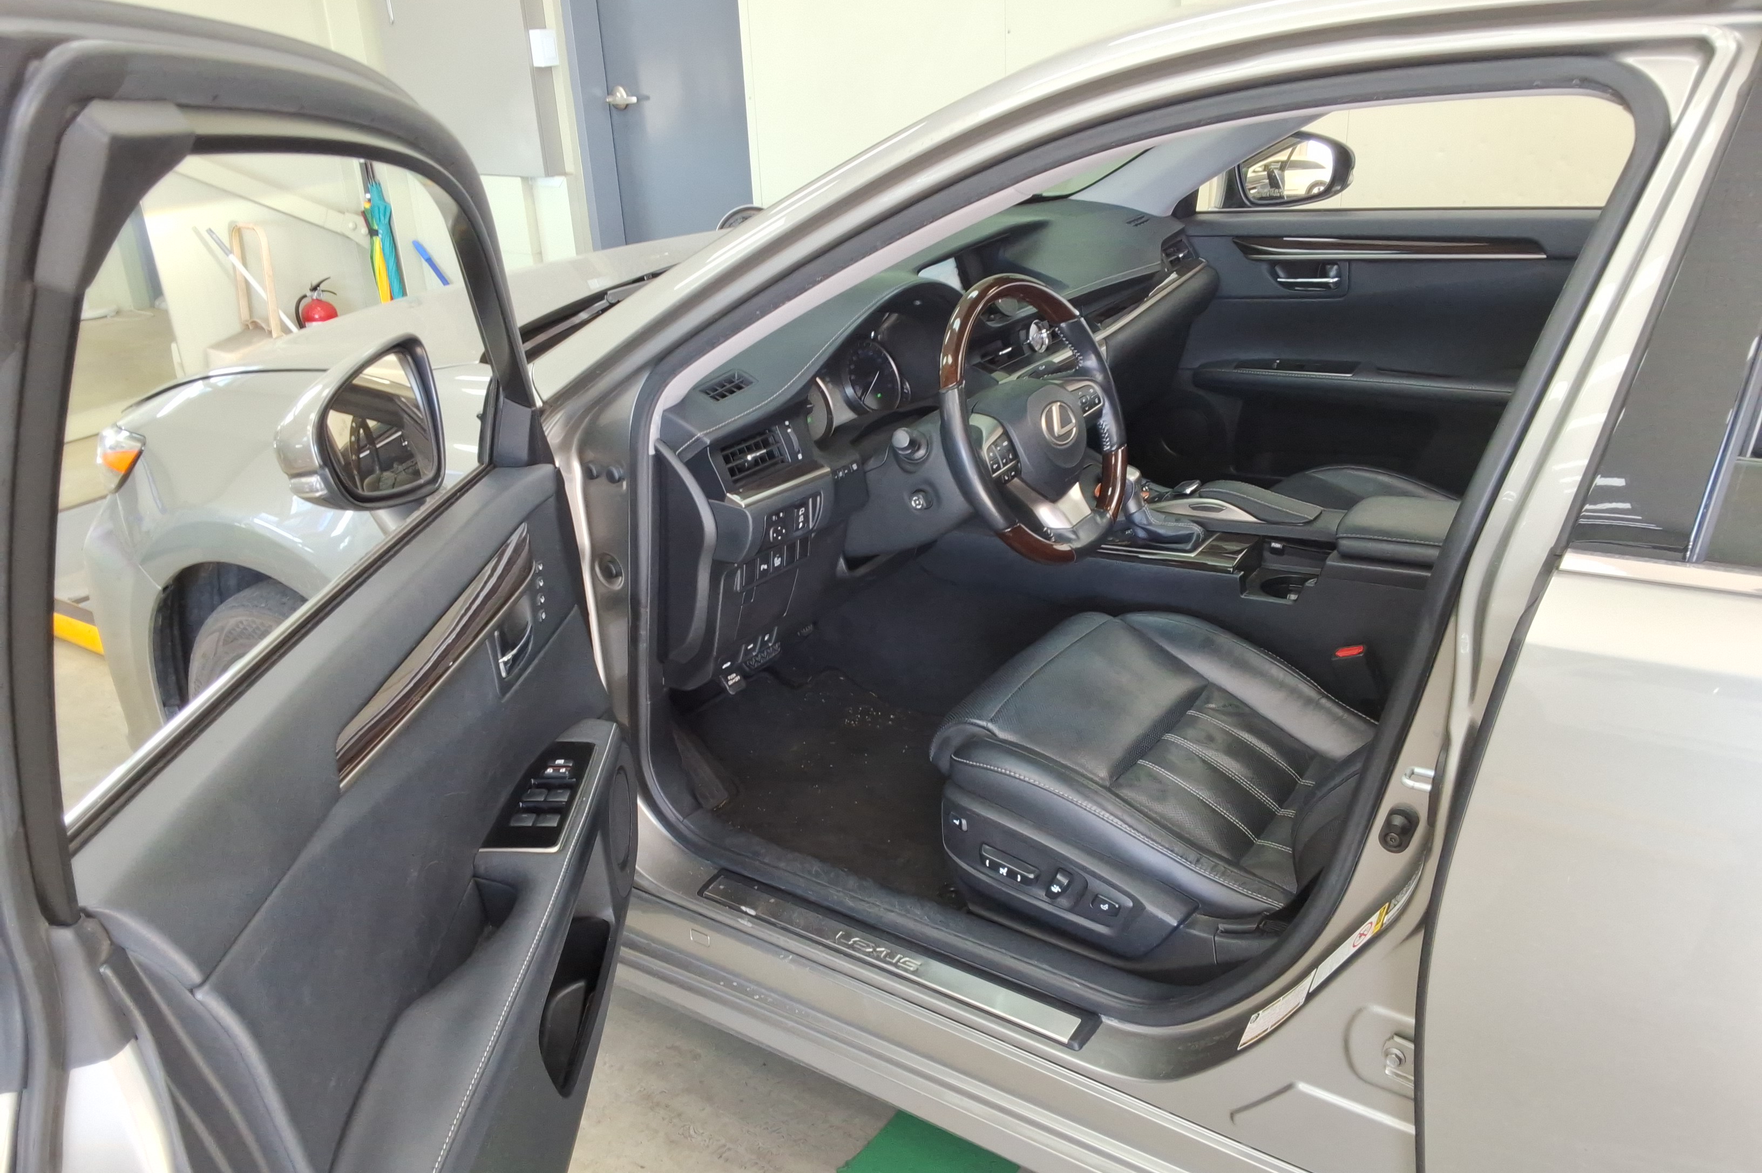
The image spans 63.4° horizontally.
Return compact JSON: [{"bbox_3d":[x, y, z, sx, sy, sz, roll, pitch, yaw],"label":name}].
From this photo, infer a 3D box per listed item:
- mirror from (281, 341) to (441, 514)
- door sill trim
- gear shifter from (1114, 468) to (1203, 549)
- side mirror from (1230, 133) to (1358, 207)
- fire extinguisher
[{"bbox_3d":[-0.524,-0.163,1.410,0.115,0.160,0.210,4,23,18],"label":"mirror"},{"bbox_3d":[0.000,0.434,1.680,0.545,0.018,0.060,13,27,35],"label":"door sill trim"},{"bbox_3d":[0.425,-0.118,2.143,0.125,0.118,0.080,13,27,35],"label":"gear shifter"},{"bbox_3d":[0.827,-0.837,2.840,0.230,0.165,0.130,5,23,20],"label":"side mirror"},{"bbox_3d":[-2.160,-0.979,5.583,0.165,0.450,0.140,-11,23,-19],"label":"fire extinguisher"}]

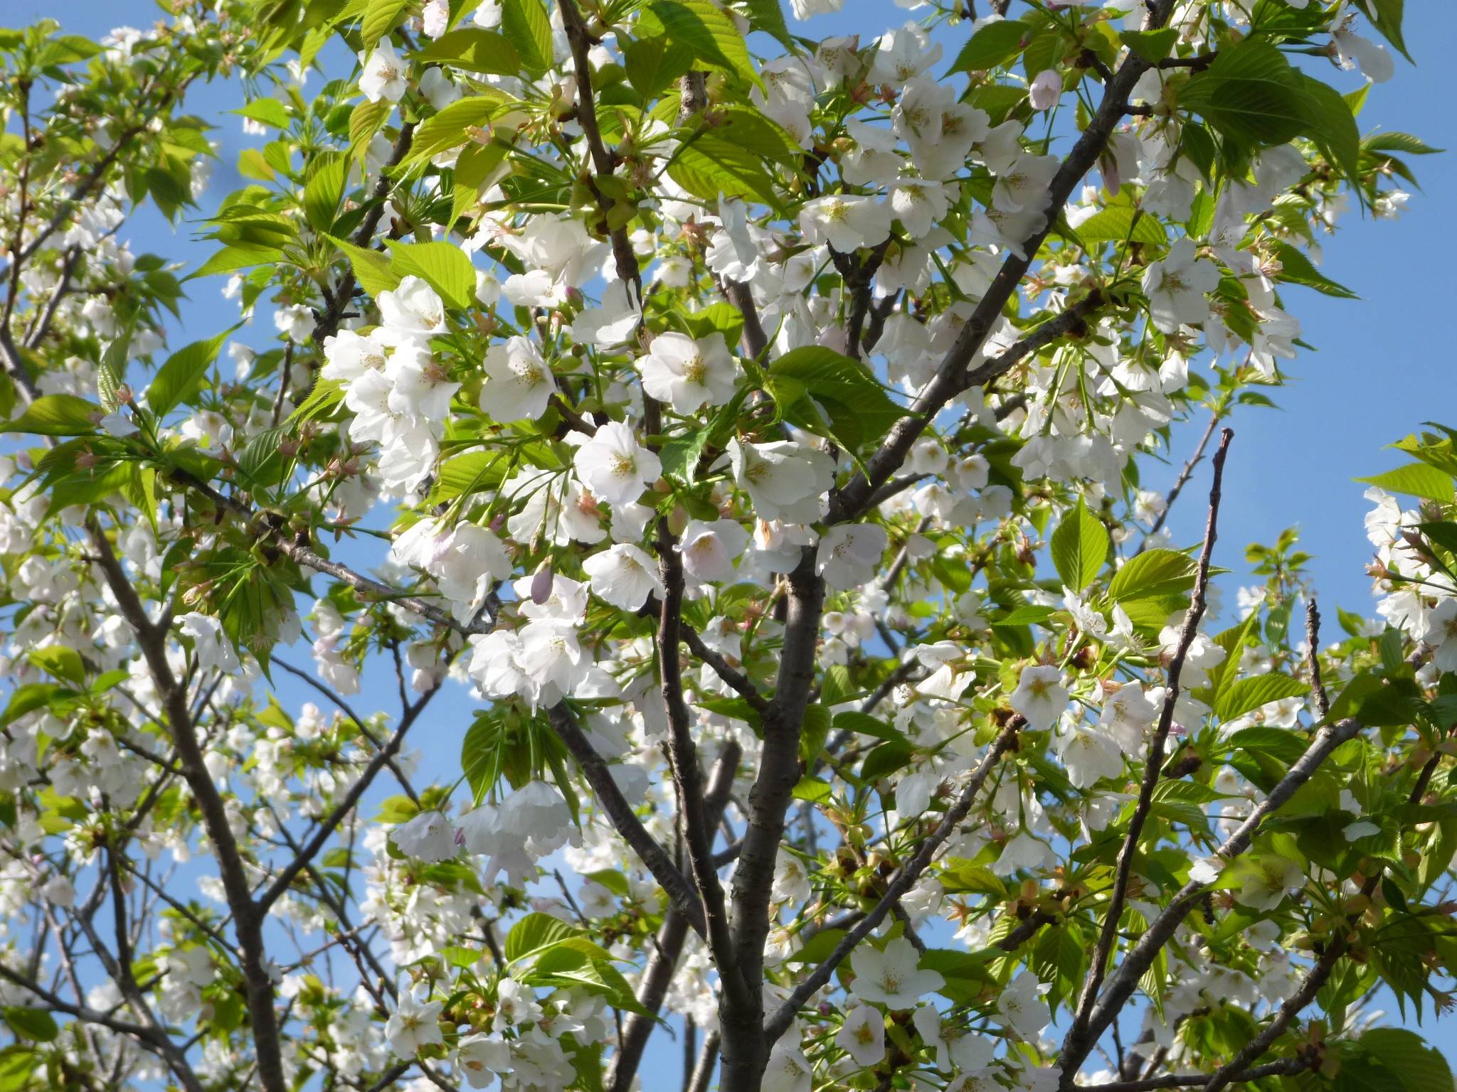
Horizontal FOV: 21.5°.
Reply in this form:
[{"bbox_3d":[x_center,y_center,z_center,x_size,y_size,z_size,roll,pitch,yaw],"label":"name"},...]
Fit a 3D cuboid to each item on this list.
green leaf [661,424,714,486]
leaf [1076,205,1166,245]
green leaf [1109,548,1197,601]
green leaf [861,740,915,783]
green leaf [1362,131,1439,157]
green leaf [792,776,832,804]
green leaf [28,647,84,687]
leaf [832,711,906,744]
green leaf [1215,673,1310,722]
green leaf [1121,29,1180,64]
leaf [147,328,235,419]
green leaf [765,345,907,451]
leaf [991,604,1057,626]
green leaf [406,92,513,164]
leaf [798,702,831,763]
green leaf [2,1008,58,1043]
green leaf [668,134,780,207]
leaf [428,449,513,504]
[{"bbox_3d":[-0.021,-0.047,1.980,0.025,0.035,0.016,4,-31,2],"label":"green leaf"},{"bbox_3d":[0.220,-0.180,2.150,0.054,0.010,0.024,4,-49,-6],"label":"leaf"},{"bbox_3d":[0.250,0.016,2.200,0.069,0.014,0.035,-11,-56,0],"label":"green leaf"},{"bbox_3d":[0.097,0.132,2.350,0.038,0.013,0.022,-29,-57,0],"label":"green leaf"},{"bbox_3d":[0.492,-0.294,2.800,0.065,0.012,0.029,9,-19,18],"label":"green leaf"},{"bbox_3d":[0.050,0.152,2.400,0.033,0.011,0.020,7,-53,0],"label":"green leaf"},{"bbox_3d":[-0.510,0.091,2.900,0.046,0.009,0.026,31,-42,-17],"label":"green leaf"},{"bbox_3d":[0.094,0.121,2.550,0.060,0.010,0.029,20,-36,17],"label":"leaf"},{"bbox_3d":[0.300,0.085,2.150,0.058,0.009,0.024,-18,-48,11],"label":"green leaf"},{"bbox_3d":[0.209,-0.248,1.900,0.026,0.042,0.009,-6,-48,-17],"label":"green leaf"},{"bbox_3d":[-0.294,-0.095,2.100,0.032,0.010,0.073,27,-63,-38],"label":"leaf"},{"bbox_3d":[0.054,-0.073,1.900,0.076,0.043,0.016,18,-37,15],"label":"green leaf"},{"bbox_3d":[0.174,0.041,2.250,0.039,0.012,0.020,-12,-37,0],"label":"leaf"},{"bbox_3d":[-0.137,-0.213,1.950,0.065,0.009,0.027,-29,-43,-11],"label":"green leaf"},{"bbox_3d":[0.055,0.122,2.500,0.030,0.055,0.012,9,-21,-15],"label":"leaf"},{"bbox_3d":[-0.621,0.426,3.400,0.060,0.010,0.030,25,-53,-18],"label":"green leaf"},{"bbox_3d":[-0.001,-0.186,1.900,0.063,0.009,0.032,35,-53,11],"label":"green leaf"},{"bbox_3d":[-0.132,-0.035,1.950,0.060,0.010,0.031,-21,-44,-24],"label":"leaf"}]

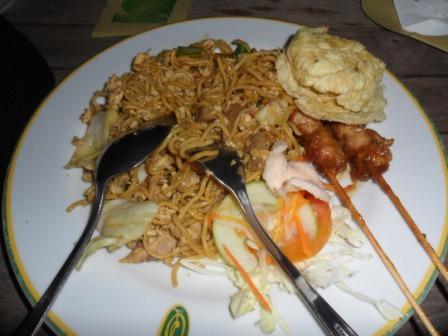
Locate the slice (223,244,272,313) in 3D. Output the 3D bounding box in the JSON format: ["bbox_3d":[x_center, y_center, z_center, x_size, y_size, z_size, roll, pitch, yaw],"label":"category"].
[{"bbox_3d":[0.012,0.058,0.185,0.004,0.003,0.040,-32,73,-18],"label":"slice"}]

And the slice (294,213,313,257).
[{"bbox_3d":[0.043,0.036,0.191,0.004,0.003,0.023,-10,66,-4],"label":"slice"}]

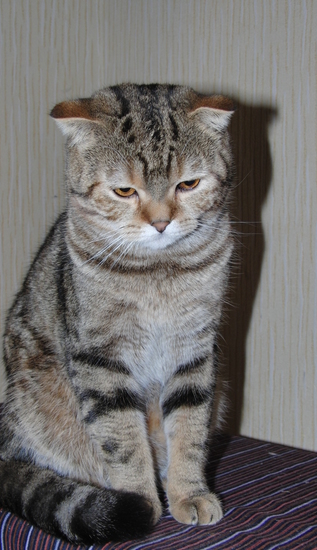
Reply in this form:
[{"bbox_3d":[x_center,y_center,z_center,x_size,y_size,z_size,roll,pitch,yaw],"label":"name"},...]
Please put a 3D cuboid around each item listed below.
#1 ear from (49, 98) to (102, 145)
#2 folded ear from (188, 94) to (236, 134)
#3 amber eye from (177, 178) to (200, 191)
[{"bbox_3d":[-0.069,-0.129,0.670,0.039,0.032,0.026,-3,12,15],"label":"ear"},{"bbox_3d":[0.045,-0.135,0.670,0.036,0.028,0.026,-8,12,-13],"label":"folded ear"},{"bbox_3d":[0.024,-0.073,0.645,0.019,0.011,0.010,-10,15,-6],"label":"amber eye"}]

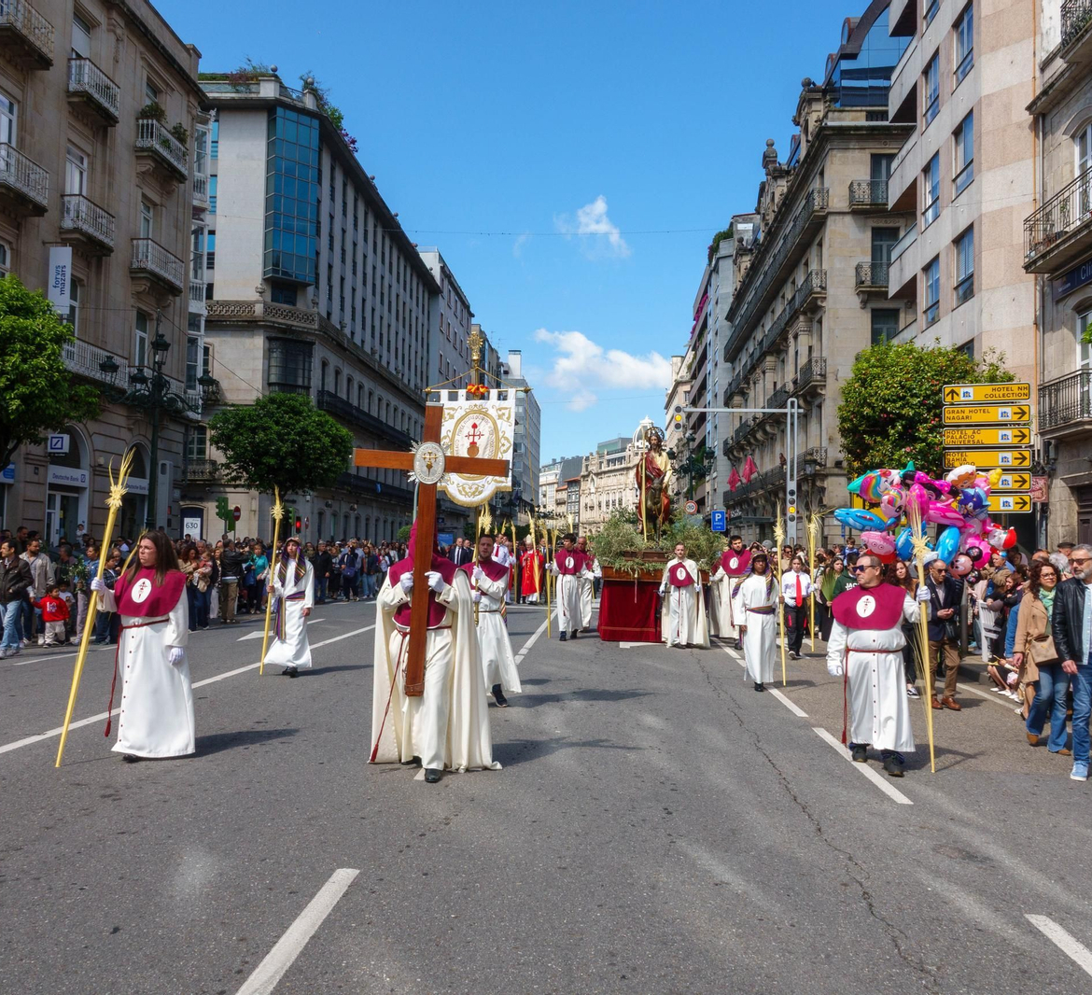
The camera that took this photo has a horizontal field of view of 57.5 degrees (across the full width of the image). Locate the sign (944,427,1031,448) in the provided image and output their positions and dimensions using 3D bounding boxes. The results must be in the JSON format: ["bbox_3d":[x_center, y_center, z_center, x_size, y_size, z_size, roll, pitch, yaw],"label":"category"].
[{"bbox_3d":[6.996,-0.960,15.800,1.271,0.288,0.060,0,-3,23],"label":"sign"}]

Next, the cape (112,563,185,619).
[{"bbox_3d":[-2.945,0.694,7.400,0.570,0.399,0.380,0,-3,13],"label":"cape"}]

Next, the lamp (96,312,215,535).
[{"bbox_3d":[-9.205,-0.810,23.500,2.500,6.750,2.200,3,-4,-37],"label":"lamp"}]

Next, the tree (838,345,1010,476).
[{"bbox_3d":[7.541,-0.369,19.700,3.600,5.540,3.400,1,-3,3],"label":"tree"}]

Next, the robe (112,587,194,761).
[{"bbox_3d":[-2.937,1.270,7.400,0.640,1.327,0.520,0,-3,13],"label":"robe"}]

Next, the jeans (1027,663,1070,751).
[{"bbox_3d":[4.355,1.763,8.600,0.420,0.900,0.450,0,-3,13],"label":"jeans"}]

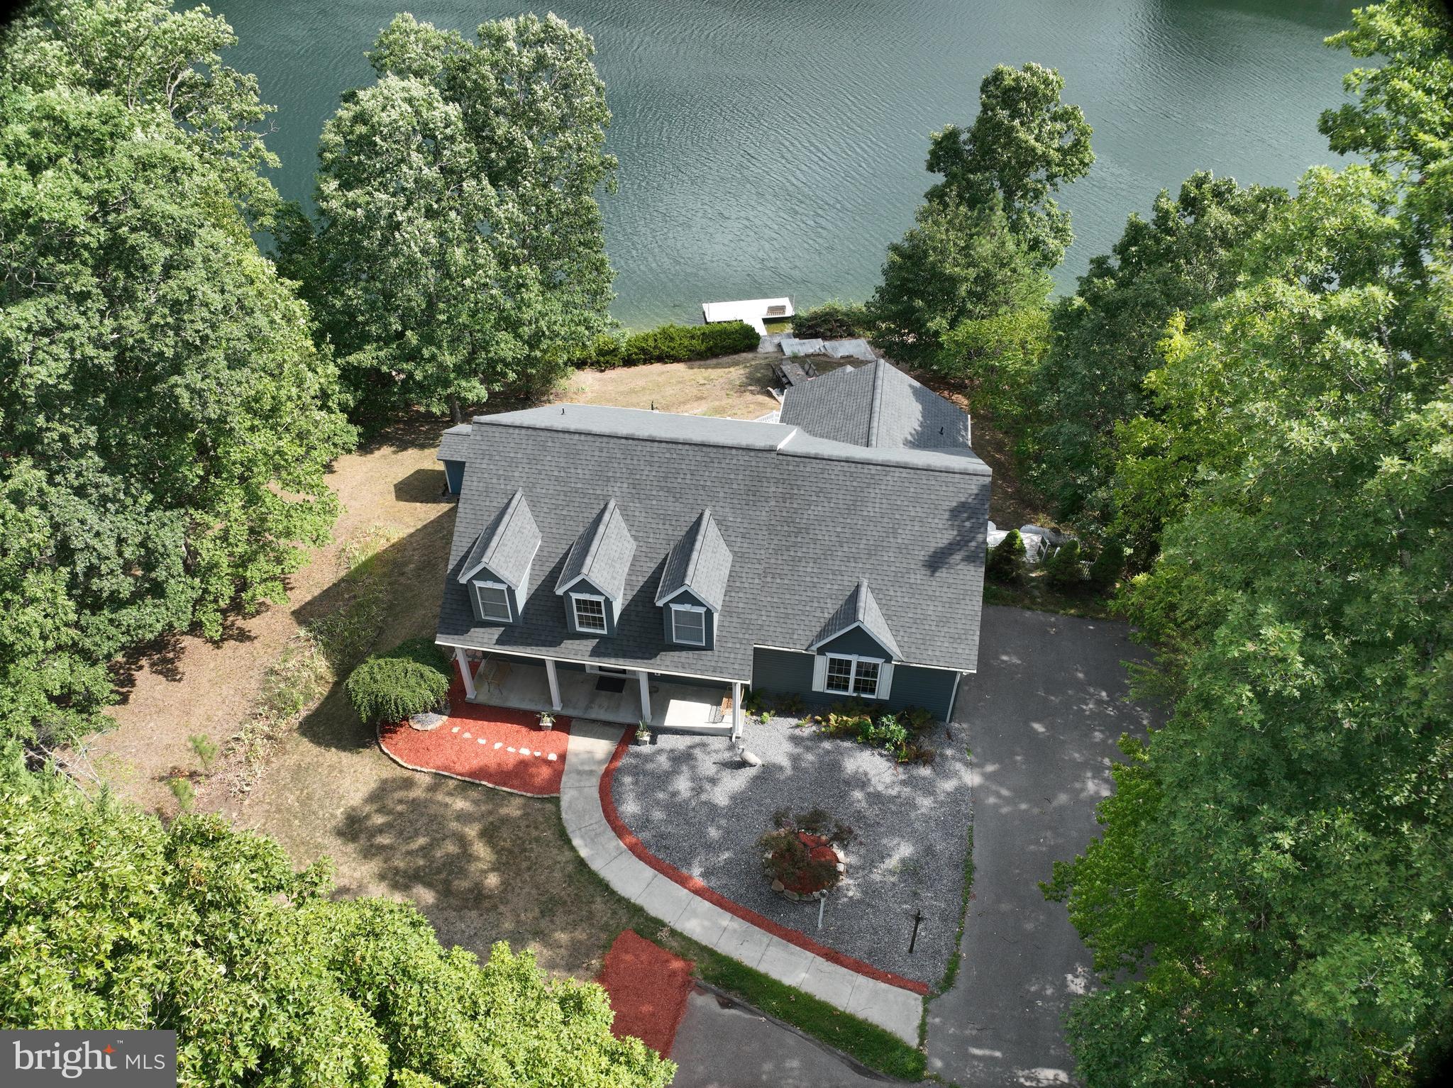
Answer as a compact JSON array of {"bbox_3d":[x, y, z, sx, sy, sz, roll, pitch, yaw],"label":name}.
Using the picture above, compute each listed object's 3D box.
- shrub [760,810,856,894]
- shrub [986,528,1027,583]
[{"bbox_3d":[2.145,8.273,26.987,2.400,1.000,2.250,1,42,0],"label":"shrub"},{"bbox_3d":[9.932,0.351,35.645,1.400,1.950,1.400,6,42,6],"label":"shrub"}]

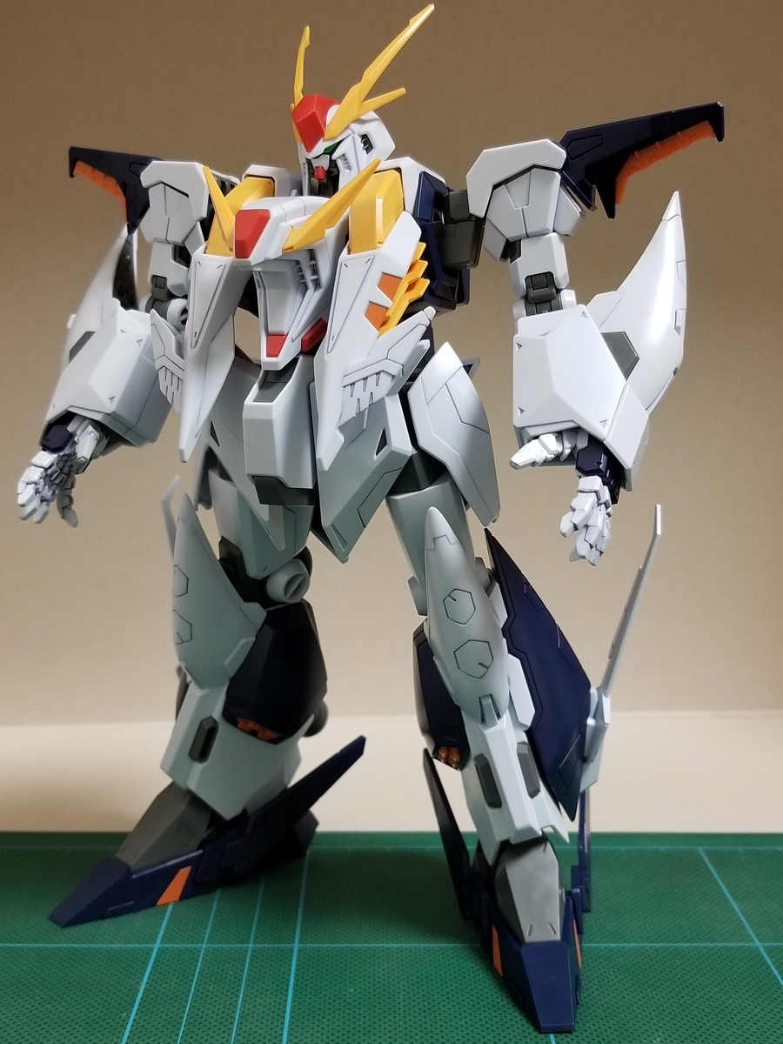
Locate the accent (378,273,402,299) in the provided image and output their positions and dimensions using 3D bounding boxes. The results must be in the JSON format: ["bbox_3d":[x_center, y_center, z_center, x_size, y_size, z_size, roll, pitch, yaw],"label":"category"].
[{"bbox_3d":[0.000,-0.035,0.118,0.002,0.004,0.005,14,20,39],"label":"accent"}]

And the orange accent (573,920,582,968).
[{"bbox_3d":[0.039,0.088,0.164,0.001,0.008,0.006,7,16,20],"label":"orange accent"}]

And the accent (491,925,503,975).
[{"bbox_3d":[0.022,0.089,0.163,0.001,0.008,0.006,-6,17,-23],"label":"accent"}]

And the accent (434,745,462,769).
[{"bbox_3d":[0.012,0.050,0.167,0.005,0.004,0.006,4,16,10],"label":"accent"}]

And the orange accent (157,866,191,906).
[{"bbox_3d":[-0.049,0.083,0.178,0.008,0.008,0.002,-4,16,-19],"label":"orange accent"}]

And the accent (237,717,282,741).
[{"bbox_3d":[-0.029,0.045,0.171,0.009,0.005,0.005,-3,16,-16],"label":"accent"}]

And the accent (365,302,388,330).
[{"bbox_3d":[-0.002,-0.031,0.117,0.002,0.004,0.005,14,20,39],"label":"accent"}]

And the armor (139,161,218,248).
[{"bbox_3d":[-0.038,-0.060,0.149,0.015,0.017,0.013,7,16,20],"label":"armor"}]

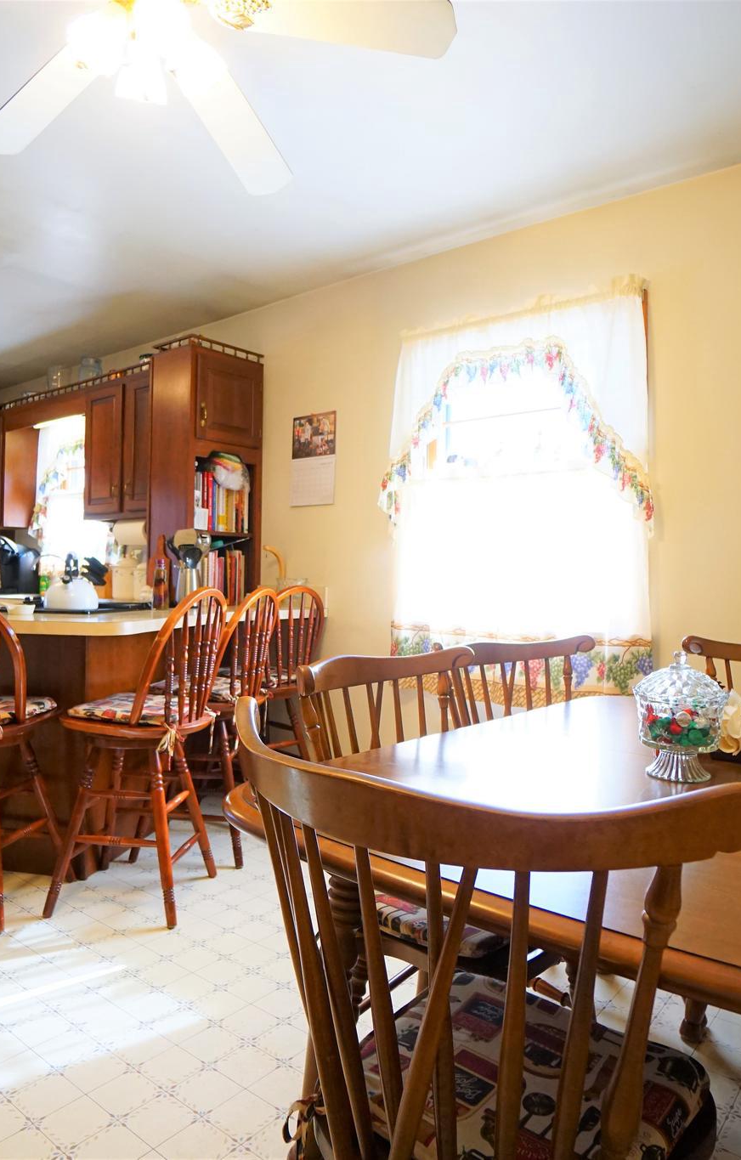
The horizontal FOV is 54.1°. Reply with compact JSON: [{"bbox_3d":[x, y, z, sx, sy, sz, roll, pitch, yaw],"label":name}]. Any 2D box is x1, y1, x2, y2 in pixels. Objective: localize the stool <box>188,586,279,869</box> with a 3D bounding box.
[{"bbox_3d":[-0.648,0.543,2.867,0.460,1.030,0.500,2,-1,-42],"label":"stool"}]

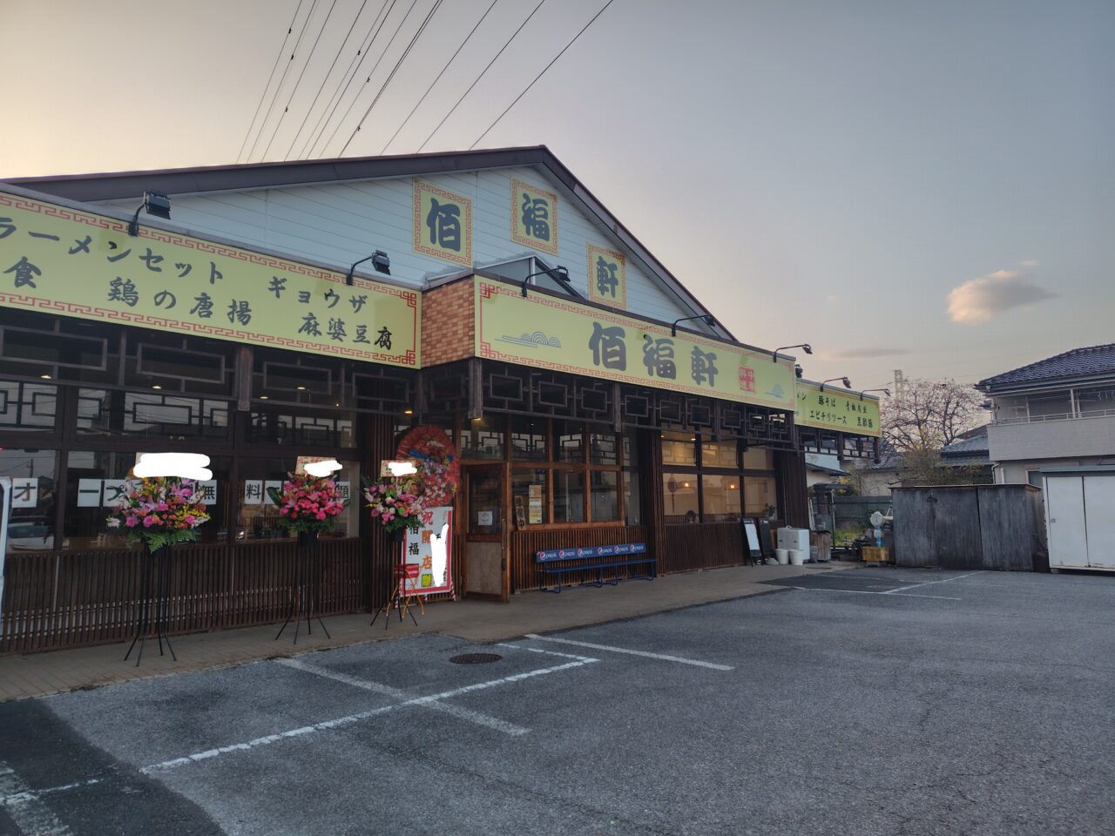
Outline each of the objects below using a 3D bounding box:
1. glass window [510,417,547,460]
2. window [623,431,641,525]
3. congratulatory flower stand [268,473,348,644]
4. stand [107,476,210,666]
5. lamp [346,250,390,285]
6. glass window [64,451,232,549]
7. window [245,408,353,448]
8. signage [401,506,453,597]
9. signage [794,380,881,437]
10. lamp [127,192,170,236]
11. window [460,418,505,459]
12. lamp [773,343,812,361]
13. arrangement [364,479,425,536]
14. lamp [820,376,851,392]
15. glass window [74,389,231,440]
[{"bbox_3d":[-0.482,0.350,12.467,0.834,0.774,0.089,6,-9,-44],"label":"glass window"},{"bbox_3d":[1.410,1.147,14.355,0.566,1.847,0.099,6,-9,-44],"label":"window"},{"bbox_3d":[-2.849,1.567,8.462,0.580,1.855,0.840,-7,-9,44],"label":"congratulatory flower stand"},{"bbox_3d":[-3.763,1.380,6.990,0.894,1.767,0.665,6,-9,-44],"label":"stand"},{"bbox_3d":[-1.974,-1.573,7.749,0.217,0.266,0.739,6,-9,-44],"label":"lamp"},{"bbox_3d":[-4.666,0.946,8.590,0.080,1.080,1.755,-7,-9,44],"label":"glass window"},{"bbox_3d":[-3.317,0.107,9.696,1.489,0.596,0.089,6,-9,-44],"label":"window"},{"bbox_3d":[-1.893,1.922,10.775,0.894,1.251,0.070,6,-9,-44],"label":"signage"},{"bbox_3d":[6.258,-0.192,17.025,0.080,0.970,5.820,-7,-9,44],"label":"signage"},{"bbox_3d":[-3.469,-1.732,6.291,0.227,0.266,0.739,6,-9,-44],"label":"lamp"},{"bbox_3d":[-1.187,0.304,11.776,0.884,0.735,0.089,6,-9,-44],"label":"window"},{"bbox_3d":[4.085,-1.132,12.929,0.690,0.240,0.200,-7,-9,44],"label":"lamp"},{"bbox_3d":[-2.042,1.126,9.360,0.540,0.690,0.760,-7,-9,44],"label":"arrangement"},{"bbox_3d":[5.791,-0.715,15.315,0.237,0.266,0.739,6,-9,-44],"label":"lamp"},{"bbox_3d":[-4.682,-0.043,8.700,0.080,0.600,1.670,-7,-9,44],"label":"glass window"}]

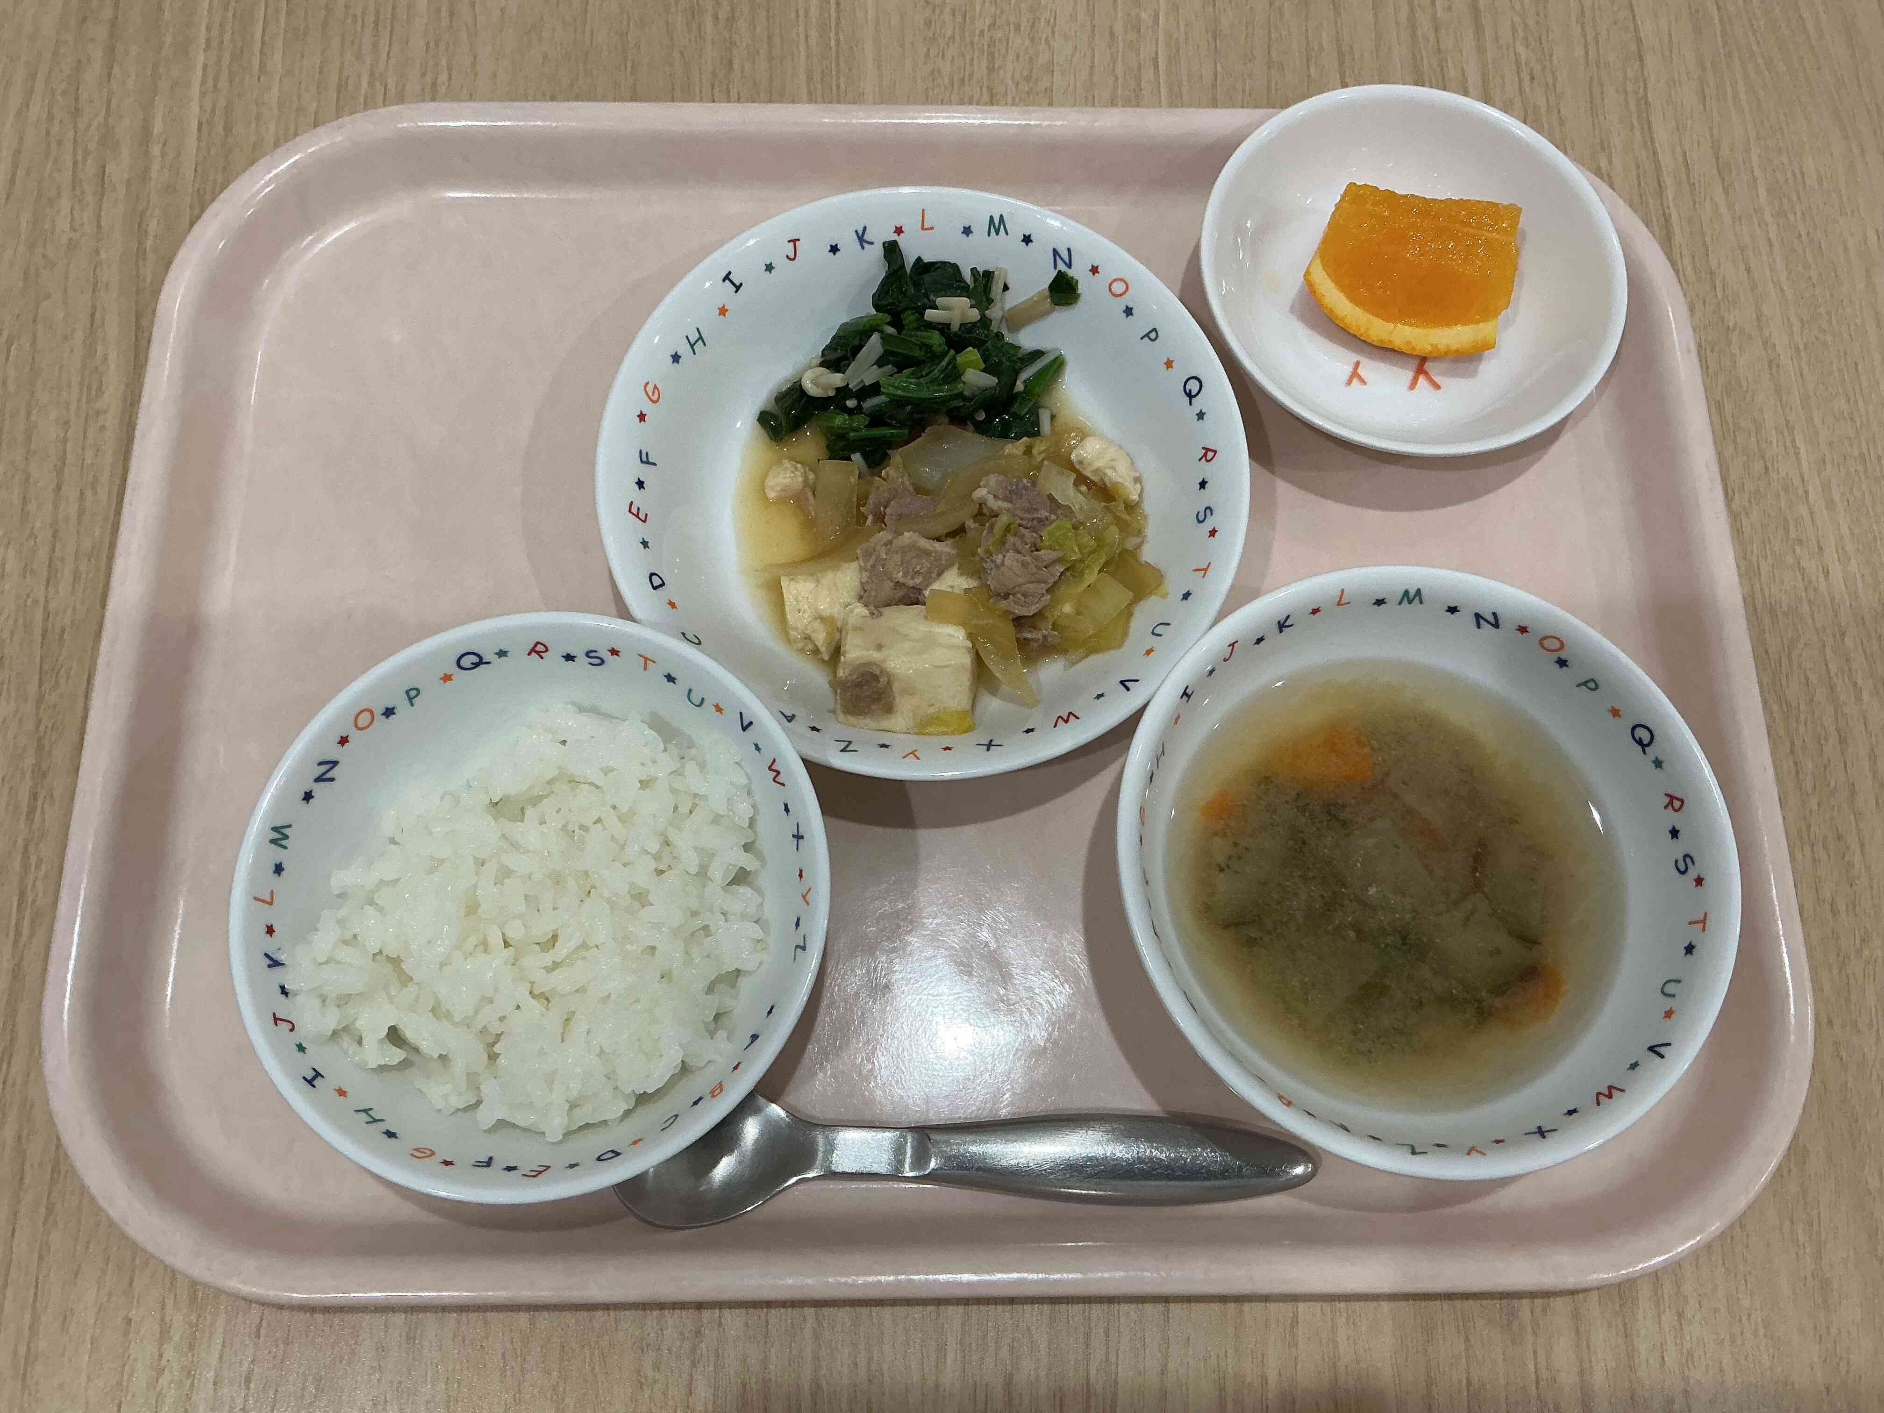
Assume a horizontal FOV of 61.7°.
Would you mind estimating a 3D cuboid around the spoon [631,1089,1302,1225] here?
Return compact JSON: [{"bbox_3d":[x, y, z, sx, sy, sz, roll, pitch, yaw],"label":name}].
[{"bbox_3d":[0.004,0.094,0.326,0.148,0.017,0.030,2,72,-1],"label":"spoon"}]

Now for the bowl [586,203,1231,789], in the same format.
[{"bbox_3d":[-0.004,-0.049,0.364,0.144,0.032,0.144,0,72,-1],"label":"bowl"}]

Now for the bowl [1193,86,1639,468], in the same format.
[{"bbox_3d":[0.111,-0.101,0.386,0.101,0.028,0.101,0,72,-1],"label":"bowl"}]

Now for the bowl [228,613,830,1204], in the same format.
[{"bbox_3d":[-0.079,0.042,0.325,0.115,0.045,0.115,0,72,-1],"label":"bowl"}]

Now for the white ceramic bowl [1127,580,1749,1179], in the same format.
[{"bbox_3d":[0.093,0.036,0.329,0.120,0.051,0.120,0,72,-1],"label":"white ceramic bowl"}]

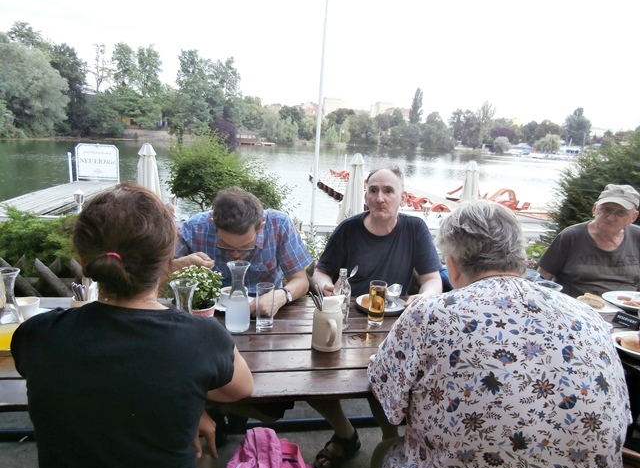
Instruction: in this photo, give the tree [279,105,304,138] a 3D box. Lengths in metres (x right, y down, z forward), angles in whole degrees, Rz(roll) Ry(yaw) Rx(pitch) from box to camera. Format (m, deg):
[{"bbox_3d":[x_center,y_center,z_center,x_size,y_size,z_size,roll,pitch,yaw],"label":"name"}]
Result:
[{"bbox_3d":[-7.770,-30.534,120.964,6.734,9.256,6.397,3,12,0],"label":"tree"}]

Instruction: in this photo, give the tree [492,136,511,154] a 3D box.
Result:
[{"bbox_3d":[53.986,-26.324,131.976,5.086,5.193,4.832,3,12,0],"label":"tree"}]

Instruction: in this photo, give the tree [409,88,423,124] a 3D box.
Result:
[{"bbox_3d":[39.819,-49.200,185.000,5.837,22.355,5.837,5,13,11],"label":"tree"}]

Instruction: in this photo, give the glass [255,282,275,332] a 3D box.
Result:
[{"bbox_3d":[-0.176,0.234,1.421,0.061,0.148,0.061,1,13,-7],"label":"glass"}]

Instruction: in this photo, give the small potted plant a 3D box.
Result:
[{"bbox_3d":[-0.375,0.204,1.341,0.185,0.223,0.185,-1,13,-16],"label":"small potted plant"}]

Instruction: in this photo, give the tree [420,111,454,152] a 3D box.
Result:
[{"bbox_3d":[34.994,-30.229,132.143,9.620,11.555,9.139,3,12,0],"label":"tree"}]

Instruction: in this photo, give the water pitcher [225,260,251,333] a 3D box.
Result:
[{"bbox_3d":[-0.258,0.199,1.402,0.080,0.217,0.080,0,13,-10],"label":"water pitcher"}]

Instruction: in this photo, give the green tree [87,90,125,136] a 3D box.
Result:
[{"bbox_3d":[-32.874,-18.391,68.000,5.977,7.022,5.977,-3,14,-25],"label":"green tree"}]

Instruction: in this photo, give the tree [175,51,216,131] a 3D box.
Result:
[{"bbox_3d":[-21.535,-24.963,78.000,7.735,14.909,7.735,-1,13,-15],"label":"tree"}]

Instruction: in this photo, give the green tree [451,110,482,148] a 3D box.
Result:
[{"bbox_3d":[57.781,-41.413,175.000,12.621,14.226,12.621,7,13,17],"label":"green tree"}]

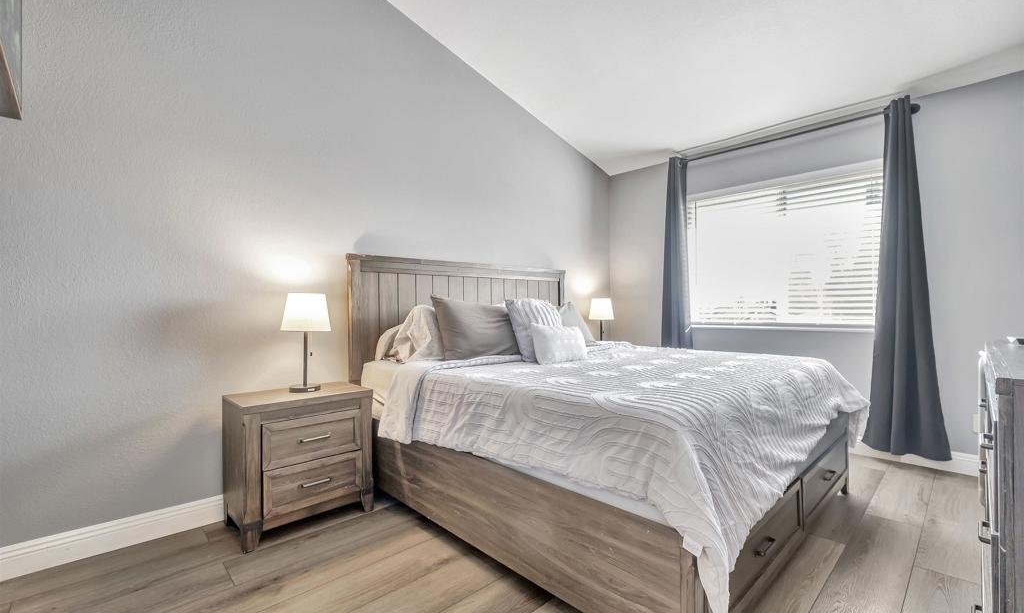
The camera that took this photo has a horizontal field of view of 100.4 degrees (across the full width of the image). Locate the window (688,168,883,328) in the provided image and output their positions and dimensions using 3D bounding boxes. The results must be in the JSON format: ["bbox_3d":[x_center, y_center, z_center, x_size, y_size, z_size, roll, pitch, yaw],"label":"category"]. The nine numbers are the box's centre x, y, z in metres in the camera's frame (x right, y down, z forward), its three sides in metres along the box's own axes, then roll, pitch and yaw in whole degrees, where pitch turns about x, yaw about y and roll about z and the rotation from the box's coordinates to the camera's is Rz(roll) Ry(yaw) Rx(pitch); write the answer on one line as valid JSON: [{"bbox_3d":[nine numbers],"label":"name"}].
[{"bbox_3d":[2.187,-0.428,3.563,0.098,1.224,1.461,0,-1,-43],"label":"window"}]

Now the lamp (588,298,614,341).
[{"bbox_3d":[0.892,0.186,4.250,0.251,0.532,0.251,0,-1,-43],"label":"lamp"}]

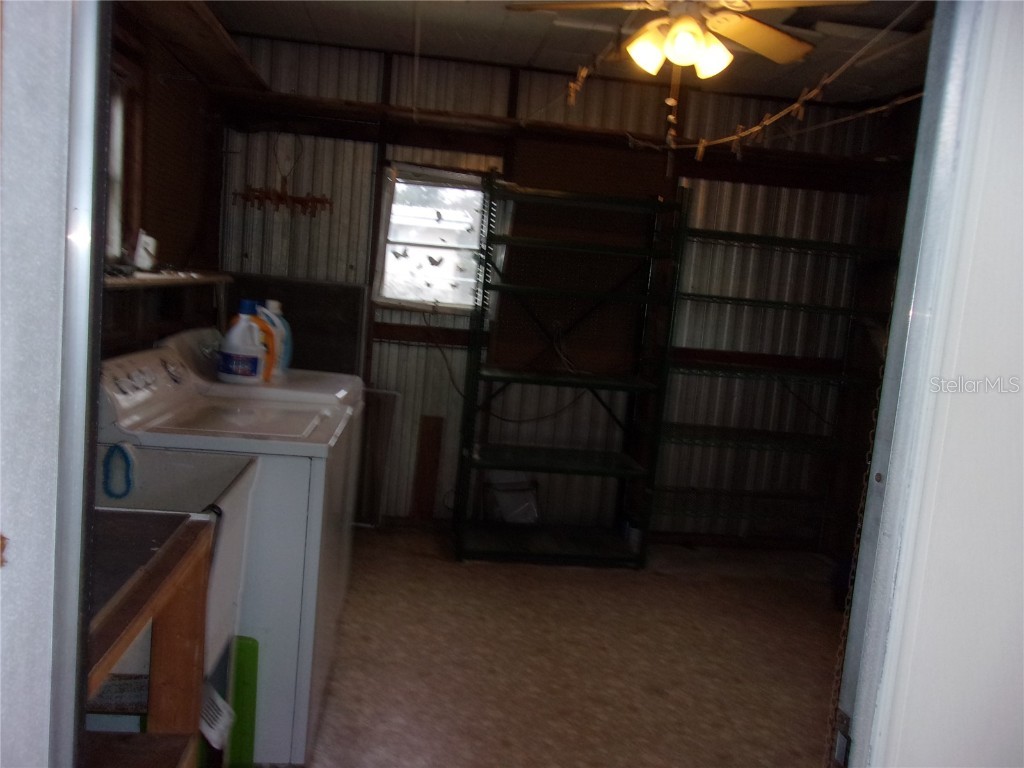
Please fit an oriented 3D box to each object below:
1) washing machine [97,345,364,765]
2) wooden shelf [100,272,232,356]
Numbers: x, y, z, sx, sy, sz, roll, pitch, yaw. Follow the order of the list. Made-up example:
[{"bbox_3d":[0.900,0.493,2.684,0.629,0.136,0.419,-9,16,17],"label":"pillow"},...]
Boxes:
[{"bbox_3d":[-0.877,0.459,2.407,0.658,1.054,0.667,4,6,-7],"label":"washing machine"},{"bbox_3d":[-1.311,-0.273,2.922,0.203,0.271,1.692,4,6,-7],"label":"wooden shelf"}]

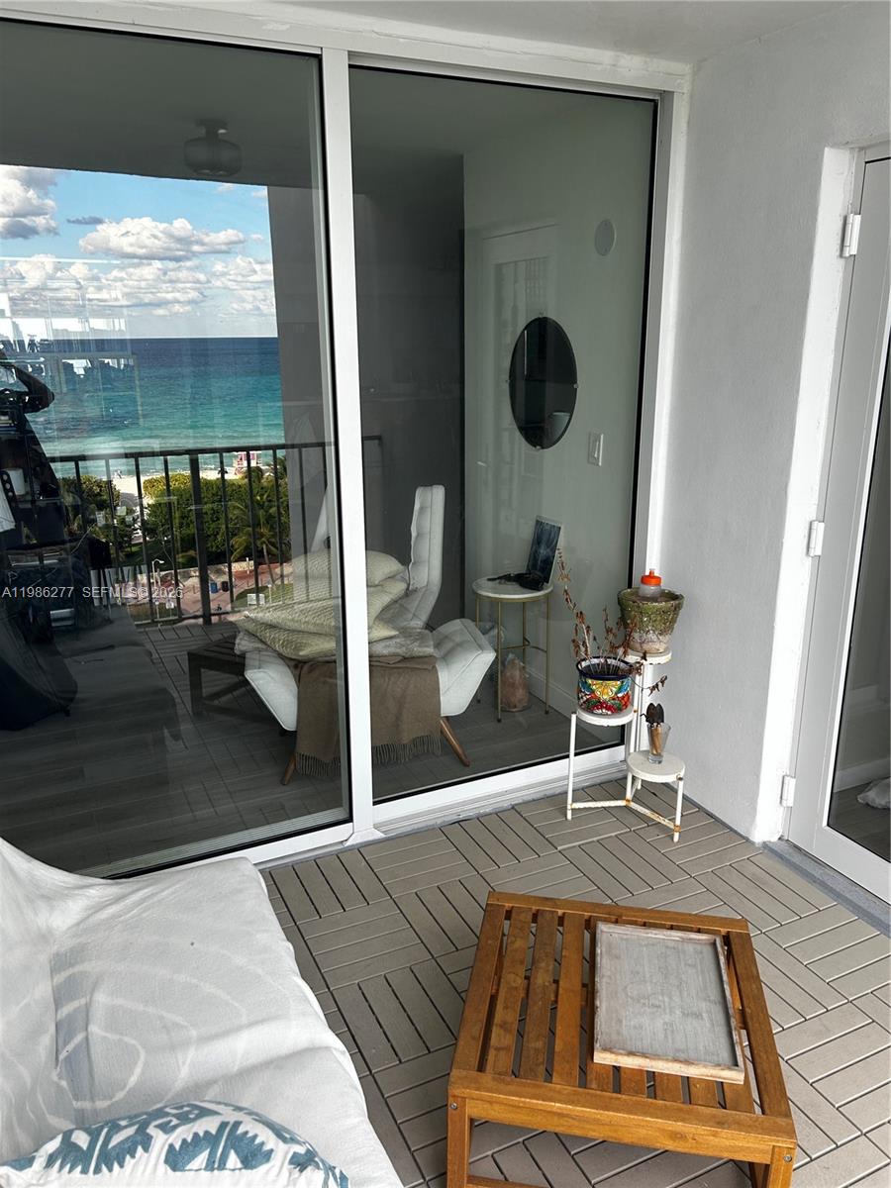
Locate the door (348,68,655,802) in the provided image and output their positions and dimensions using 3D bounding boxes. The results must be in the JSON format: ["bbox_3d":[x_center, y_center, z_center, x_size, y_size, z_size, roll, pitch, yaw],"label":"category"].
[{"bbox_3d":[0.215,-0.419,2.983,1.080,2.310,0.080,-8,18,-24],"label":"door"}]

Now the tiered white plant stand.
[{"bbox_3d":[0.668,0.495,3.153,0.390,0.611,0.378,6,18,22],"label":"tiered white plant stand"}]

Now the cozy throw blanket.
[{"bbox_3d":[-0.319,0.426,3.501,0.554,0.433,0.282,-4,17,-11],"label":"cozy throw blanket"}]

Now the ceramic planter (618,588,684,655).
[{"bbox_3d":[0.705,0.098,3.110,0.223,0.183,0.223,0,17,0],"label":"ceramic planter"}]

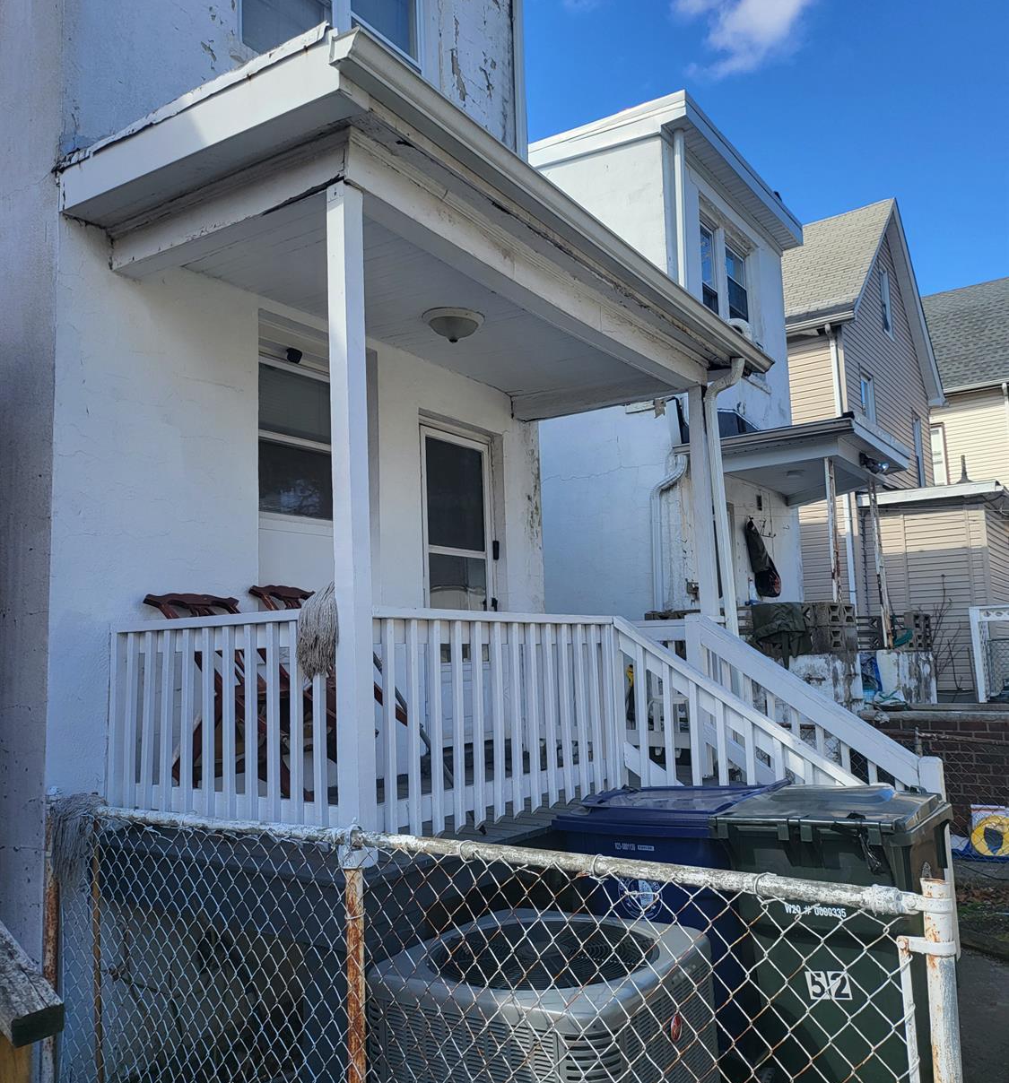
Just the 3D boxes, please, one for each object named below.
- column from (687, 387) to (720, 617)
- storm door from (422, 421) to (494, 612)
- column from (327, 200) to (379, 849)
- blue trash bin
[{"bbox_3d":[1.328,0.173,6.140,0.095,2.431,0.095,-6,-8,32],"label":"column"},{"bbox_3d":[-0.308,0.286,6.210,0.051,2.043,0.875,-6,-8,32],"label":"storm door"},{"bbox_3d":[-0.540,-0.100,3.292,0.095,2.414,0.095,-6,-8,32],"label":"column"},{"bbox_3d":[0.672,1.521,3.786,0.646,1.045,0.714,-6,-8,32],"label":"blue trash bin"}]

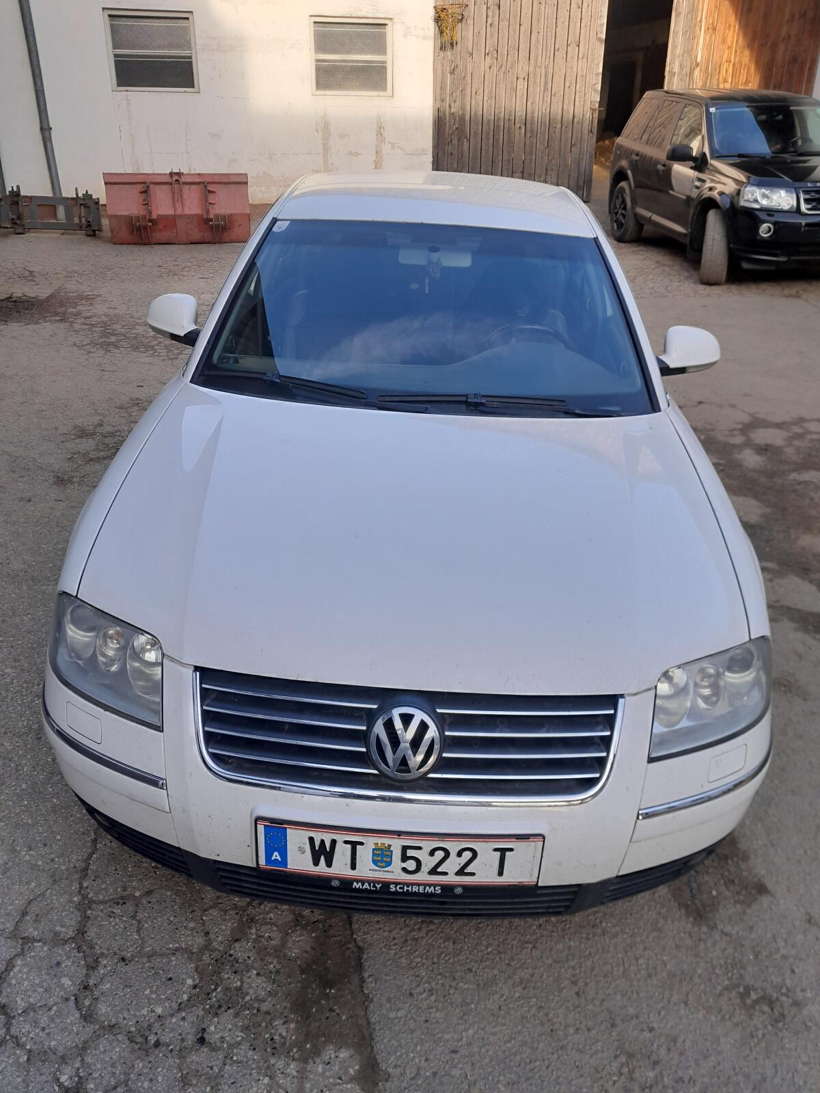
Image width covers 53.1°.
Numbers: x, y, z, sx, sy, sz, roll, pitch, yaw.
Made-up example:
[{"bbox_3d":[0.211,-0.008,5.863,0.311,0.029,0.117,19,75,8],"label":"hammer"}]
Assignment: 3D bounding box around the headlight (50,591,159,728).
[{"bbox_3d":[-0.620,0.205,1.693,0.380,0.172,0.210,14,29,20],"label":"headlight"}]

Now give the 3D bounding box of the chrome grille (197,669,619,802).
[{"bbox_3d":[-0.006,0.349,1.487,0.765,0.208,0.090,4,14,0],"label":"chrome grille"}]

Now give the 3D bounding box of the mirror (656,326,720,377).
[{"bbox_3d":[0.930,-0.652,2.741,0.215,0.148,0.120,4,27,0],"label":"mirror"}]

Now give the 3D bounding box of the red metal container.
[{"bbox_3d":[-2.521,-3.841,9.260,1.530,0.710,0.900,0,26,0],"label":"red metal container"}]

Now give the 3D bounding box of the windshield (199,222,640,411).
[{"bbox_3d":[0.066,-0.750,2.617,1.400,0.156,0.943,4,56,0],"label":"windshield"}]

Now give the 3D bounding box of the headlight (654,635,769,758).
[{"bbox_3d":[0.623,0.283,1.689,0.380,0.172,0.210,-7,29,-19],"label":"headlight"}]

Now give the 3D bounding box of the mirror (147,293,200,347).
[{"bbox_3d":[-0.787,-0.762,2.745,0.185,0.150,0.120,4,27,0],"label":"mirror"}]

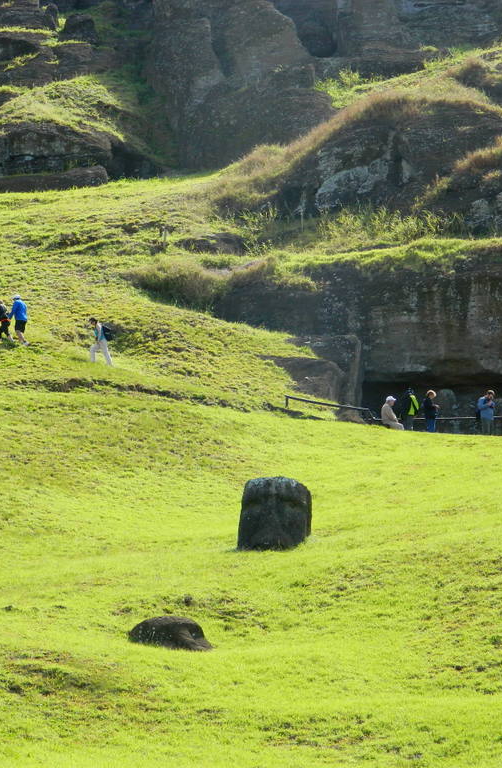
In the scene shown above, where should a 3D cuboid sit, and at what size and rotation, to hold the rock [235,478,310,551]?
[{"bbox_3d":[0.634,3.492,67.000,1.750,1.900,1.300,-1,-5,10],"label":"rock"}]

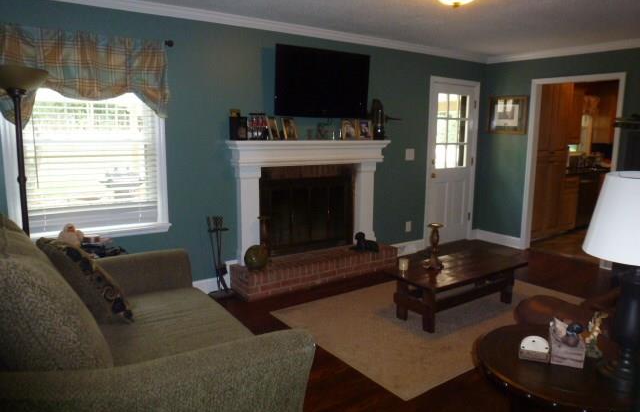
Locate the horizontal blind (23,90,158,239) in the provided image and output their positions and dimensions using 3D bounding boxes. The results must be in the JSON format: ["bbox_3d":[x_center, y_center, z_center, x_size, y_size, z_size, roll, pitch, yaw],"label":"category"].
[{"bbox_3d":[-1.697,-0.395,3.279,0.970,1.170,0.060,-6,12,-34],"label":"horizontal blind"}]

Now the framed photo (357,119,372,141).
[{"bbox_3d":[0.462,-0.785,4.555,0.175,0.215,0.035,-3,0,-22],"label":"framed photo"}]

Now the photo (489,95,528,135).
[{"bbox_3d":[2.375,-1.145,5.606,0.030,0.465,0.525,-6,12,-34],"label":"photo"}]

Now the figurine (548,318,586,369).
[{"bbox_3d":[0.966,0.536,1.726,0.108,0.145,0.085,4,11,21],"label":"figurine"}]

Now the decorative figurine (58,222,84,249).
[{"bbox_3d":[-1.692,0.218,3.050,0.140,0.190,0.125,-9,13,-42],"label":"decorative figurine"}]

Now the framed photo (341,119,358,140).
[{"bbox_3d":[0.294,-0.765,4.440,0.170,0.210,0.035,-2,2,-17],"label":"framed photo"}]

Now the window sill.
[{"bbox_3d":[-1.710,0.218,3.407,1.120,0.070,0.120,-6,12,-34],"label":"window sill"}]

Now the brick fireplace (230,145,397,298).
[{"bbox_3d":[0.002,0.057,4.274,1.730,1.360,0.420,-6,12,-34],"label":"brick fireplace"}]

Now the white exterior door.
[{"bbox_3d":[1.676,-0.523,5.605,0.940,2.100,0.080,-6,12,-34],"label":"white exterior door"}]

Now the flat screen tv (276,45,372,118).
[{"bbox_3d":[0.048,-1.158,4.241,1.060,0.610,0.065,-6,12,-34],"label":"flat screen tv"}]

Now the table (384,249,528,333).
[{"bbox_3d":[1.134,0.689,3.682,1.150,0.380,0.560,-6,12,-34],"label":"table"}]

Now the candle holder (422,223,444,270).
[{"bbox_3d":[0.918,0.312,3.522,0.145,0.360,0.145,-6,12,-34],"label":"candle holder"}]

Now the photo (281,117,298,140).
[{"bbox_3d":[-0.280,-0.707,4.072,0.150,0.210,0.035,-8,1,-42],"label":"photo"}]

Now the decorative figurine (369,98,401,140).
[{"bbox_3d":[0.662,-0.900,4.652,0.370,0.420,0.140,-3,10,-22],"label":"decorative figurine"}]

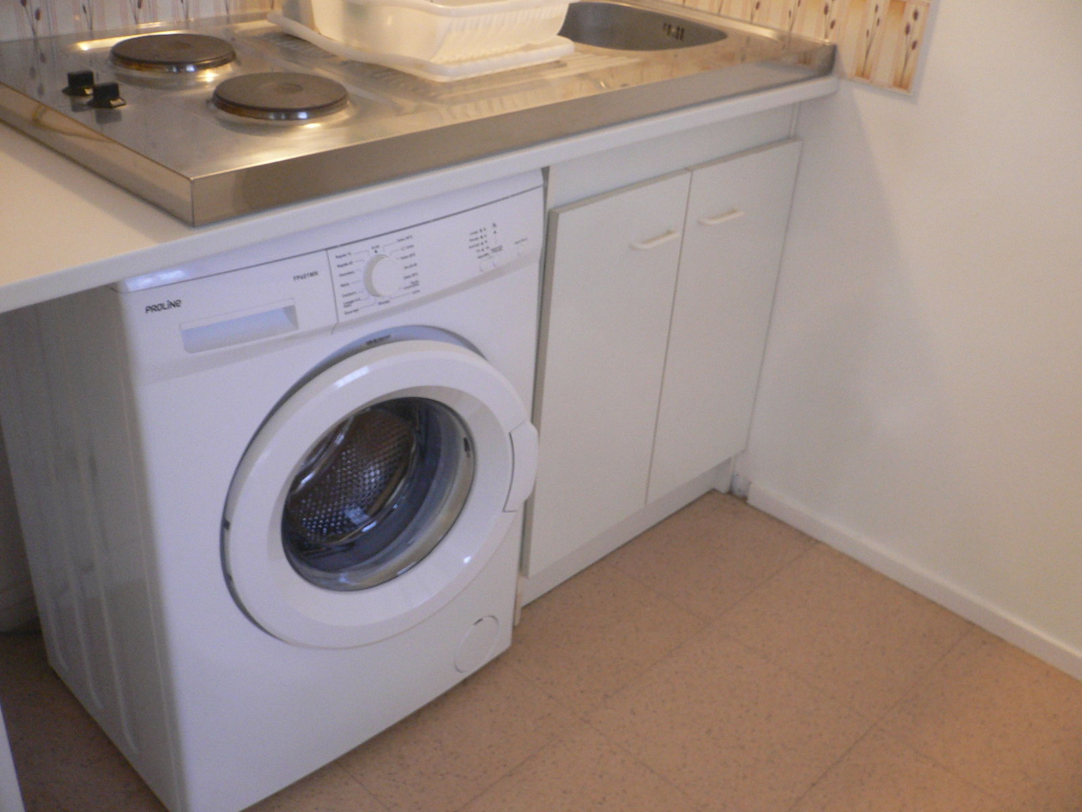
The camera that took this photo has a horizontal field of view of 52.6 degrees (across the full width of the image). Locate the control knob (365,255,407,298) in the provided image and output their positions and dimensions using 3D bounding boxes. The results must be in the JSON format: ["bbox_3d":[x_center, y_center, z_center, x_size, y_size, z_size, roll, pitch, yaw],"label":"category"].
[{"bbox_3d":[-0.185,-0.153,1.294,0.019,0.052,0.052,24,35,38],"label":"control knob"}]

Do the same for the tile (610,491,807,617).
[{"bbox_3d":[0.330,0.278,2.134,0.262,0.010,0.360,29,38,35],"label":"tile"}]

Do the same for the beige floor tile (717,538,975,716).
[{"bbox_3d":[0.543,0.393,1.965,0.322,0.010,0.355,29,38,35],"label":"beige floor tile"}]

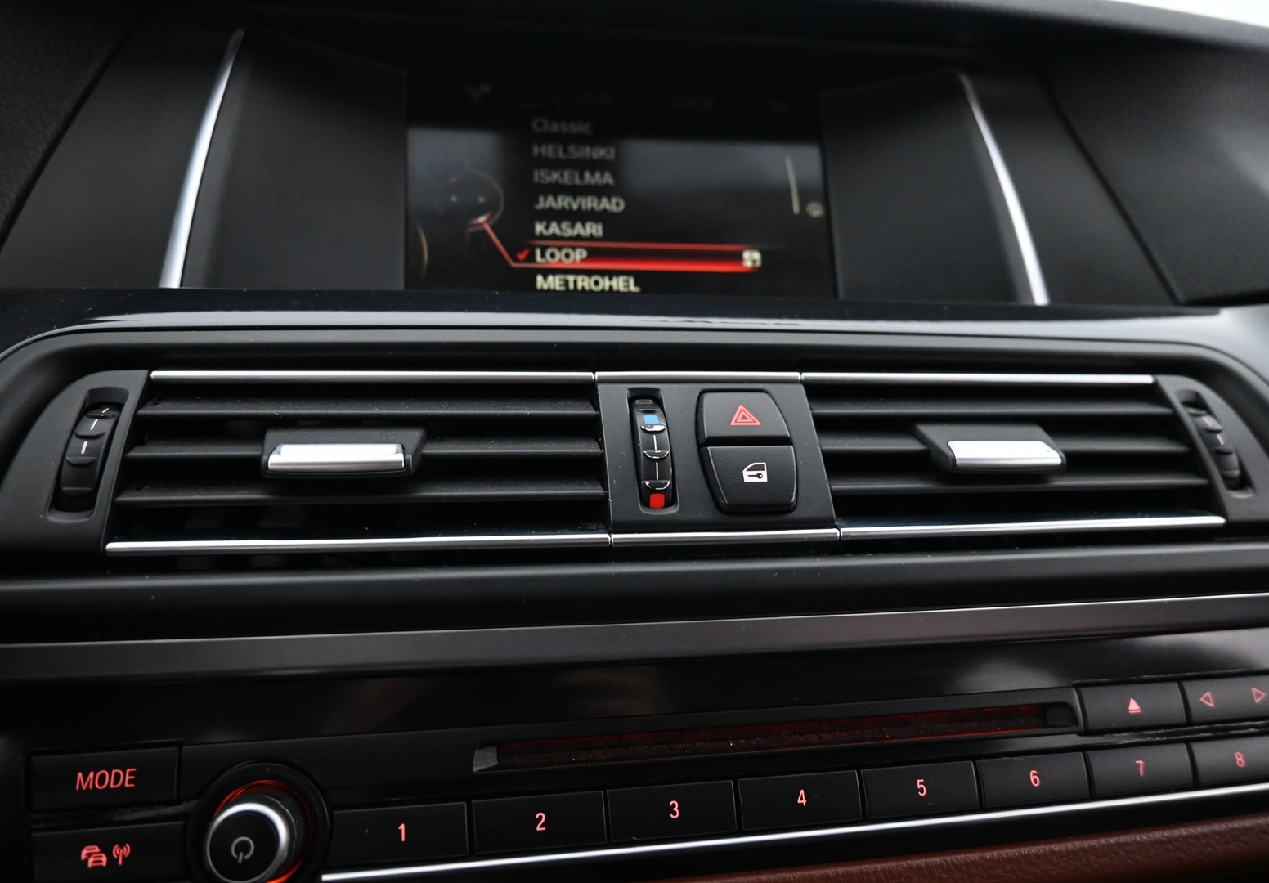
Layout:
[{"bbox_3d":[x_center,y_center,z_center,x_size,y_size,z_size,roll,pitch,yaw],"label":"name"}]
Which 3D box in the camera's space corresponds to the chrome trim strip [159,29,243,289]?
[{"bbox_3d":[-0.135,-0.090,0.278,0.007,0.096,0.010,7,-19,-8],"label":"chrome trim strip"}]

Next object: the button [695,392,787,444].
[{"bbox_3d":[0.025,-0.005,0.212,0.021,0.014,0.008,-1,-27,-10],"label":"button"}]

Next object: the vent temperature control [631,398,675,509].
[{"bbox_3d":[0.004,0.004,0.204,0.008,0.028,0.010,-1,-27,-10],"label":"vent temperature control"}]

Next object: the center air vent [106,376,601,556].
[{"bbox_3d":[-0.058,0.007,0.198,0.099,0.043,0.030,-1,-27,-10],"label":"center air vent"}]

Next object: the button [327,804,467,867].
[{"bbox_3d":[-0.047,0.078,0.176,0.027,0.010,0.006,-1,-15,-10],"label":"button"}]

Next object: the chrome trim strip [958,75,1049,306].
[{"bbox_3d":[0.135,-0.094,0.327,0.006,0.099,0.010,-7,-16,-12],"label":"chrome trim strip"}]

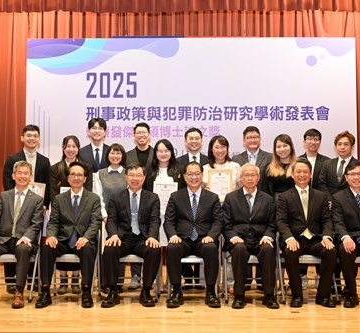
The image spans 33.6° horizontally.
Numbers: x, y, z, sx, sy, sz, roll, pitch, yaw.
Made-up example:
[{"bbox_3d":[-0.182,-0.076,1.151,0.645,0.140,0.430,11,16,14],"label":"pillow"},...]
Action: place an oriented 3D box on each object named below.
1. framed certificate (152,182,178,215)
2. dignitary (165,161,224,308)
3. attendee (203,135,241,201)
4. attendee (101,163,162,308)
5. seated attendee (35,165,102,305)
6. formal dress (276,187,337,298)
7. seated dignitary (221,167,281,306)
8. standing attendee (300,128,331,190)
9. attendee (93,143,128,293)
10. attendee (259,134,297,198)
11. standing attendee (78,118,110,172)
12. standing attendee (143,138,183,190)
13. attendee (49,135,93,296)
[{"bbox_3d":[-0.137,0.320,5.941,0.245,0.330,0.020,0,-3,0],"label":"framed certificate"},{"bbox_3d":[0.125,0.598,5.595,0.540,1.310,0.760,0,-3,0],"label":"dignitary"},{"bbox_3d":[0.438,0.490,6.321,0.430,1.639,0.340,0,-3,2],"label":"attendee"},{"bbox_3d":[-0.430,0.603,5.595,0.540,1.300,0.760,0,-3,0],"label":"attendee"},{"bbox_3d":[-1.044,0.611,5.705,0.620,1.328,0.760,0,-3,-6],"label":"seated attendee"},{"bbox_3d":[1.188,0.705,5.740,0.550,1.041,0.620,0,-3,7],"label":"formal dress"},{"bbox_3d":[0.655,0.616,5.660,0.530,1.311,0.740,0,-3,4],"label":"seated dignitary"},{"bbox_3d":[1.436,0.446,6.419,0.500,1.707,0.320,0,-3,5],"label":"standing attendee"},{"bbox_3d":[-0.700,0.532,6.332,0.450,1.557,0.300,0,-3,-4],"label":"attendee"},{"bbox_3d":[1.077,0.483,6.335,0.440,1.654,0.300,0,-3,6],"label":"attendee"},{"bbox_3d":[-0.893,0.386,6.422,0.500,1.826,0.320,0,-3,-4],"label":"standing attendee"},{"bbox_3d":[-0.181,0.508,6.377,0.430,1.609,0.320,0,-3,-1],"label":"standing attendee"},{"bbox_3d":[-1.144,0.491,6.268,0.450,1.631,0.300,0,-3,-6],"label":"attendee"}]

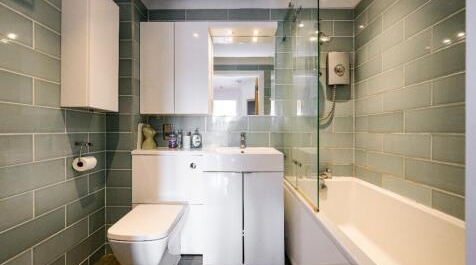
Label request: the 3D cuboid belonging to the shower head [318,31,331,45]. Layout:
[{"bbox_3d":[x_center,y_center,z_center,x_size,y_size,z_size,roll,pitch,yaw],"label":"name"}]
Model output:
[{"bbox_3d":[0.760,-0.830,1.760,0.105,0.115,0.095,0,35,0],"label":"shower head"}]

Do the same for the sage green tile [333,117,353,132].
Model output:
[{"bbox_3d":[1.006,-0.067,1.882,0.190,0.150,0.010,0,0,0],"label":"sage green tile"}]

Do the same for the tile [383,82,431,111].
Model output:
[{"bbox_3d":[1.107,-0.220,1.320,0.010,0.150,0.390,0,0,0],"label":"tile"}]

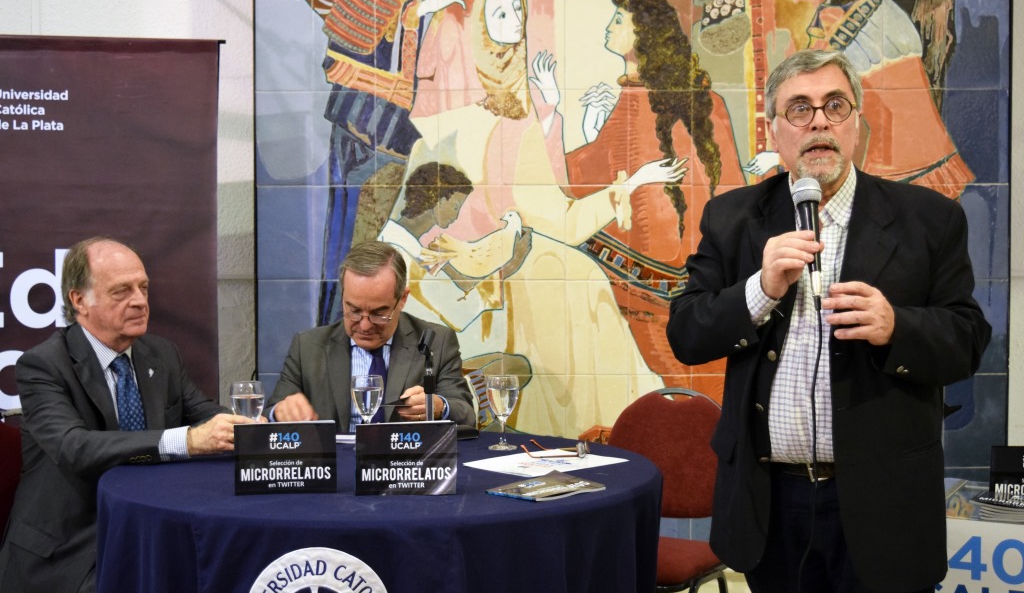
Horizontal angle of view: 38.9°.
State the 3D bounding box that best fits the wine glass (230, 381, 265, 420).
[{"bbox_3d":[-0.613,0.285,3.360,0.077,0.172,0.077,0,2,0],"label":"wine glass"}]

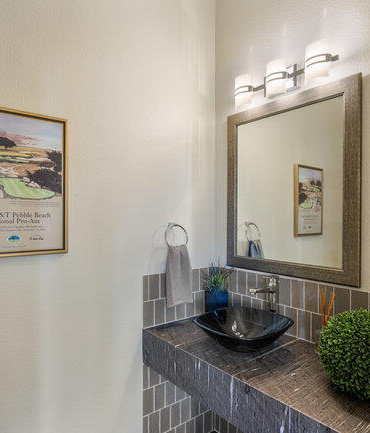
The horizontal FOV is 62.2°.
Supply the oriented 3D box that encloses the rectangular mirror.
[{"bbox_3d":[0.535,-0.161,1.685,0.028,0.965,0.800,0,0,-38],"label":"rectangular mirror"}]

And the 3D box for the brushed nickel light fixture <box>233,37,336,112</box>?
[{"bbox_3d":[0.496,-0.730,1.648,0.136,0.165,0.630,0,0,-38],"label":"brushed nickel light fixture"}]

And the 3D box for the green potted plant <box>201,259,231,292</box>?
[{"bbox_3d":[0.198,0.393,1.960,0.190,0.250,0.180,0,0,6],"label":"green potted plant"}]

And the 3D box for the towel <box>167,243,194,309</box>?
[{"bbox_3d":[-0.029,0.362,1.861,0.195,0.365,0.060,0,0,-38],"label":"towel"}]

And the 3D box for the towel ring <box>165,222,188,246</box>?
[{"bbox_3d":[-0.067,0.119,1.859,0.160,0.155,0.076,0,0,-38],"label":"towel ring"}]

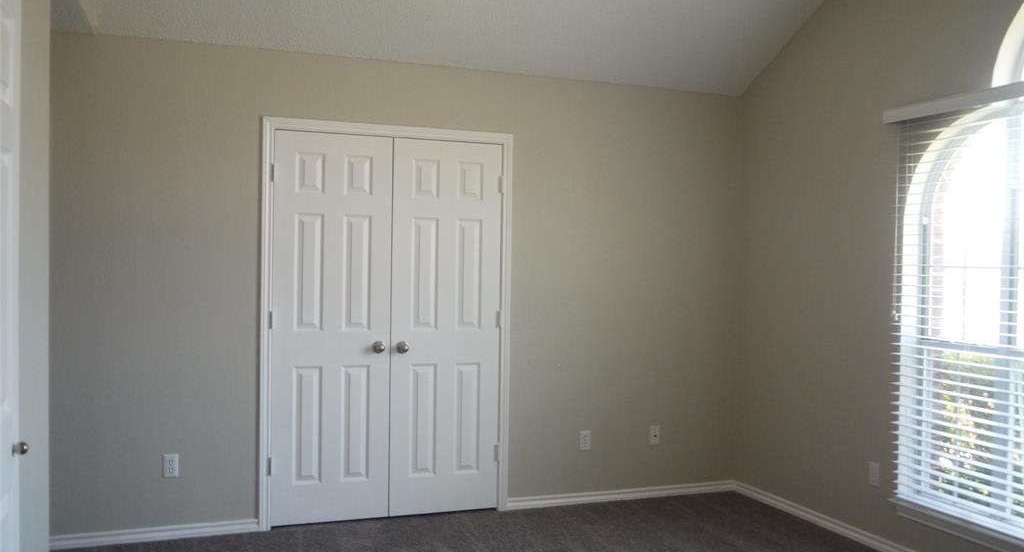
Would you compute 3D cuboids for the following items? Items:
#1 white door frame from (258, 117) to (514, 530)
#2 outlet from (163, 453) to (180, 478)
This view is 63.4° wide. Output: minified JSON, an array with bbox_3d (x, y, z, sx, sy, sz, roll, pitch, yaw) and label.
[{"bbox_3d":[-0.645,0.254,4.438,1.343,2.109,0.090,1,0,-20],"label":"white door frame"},{"bbox_3d":[-1.666,0.927,4.052,0.072,0.115,0.010,1,0,-20],"label":"outlet"}]

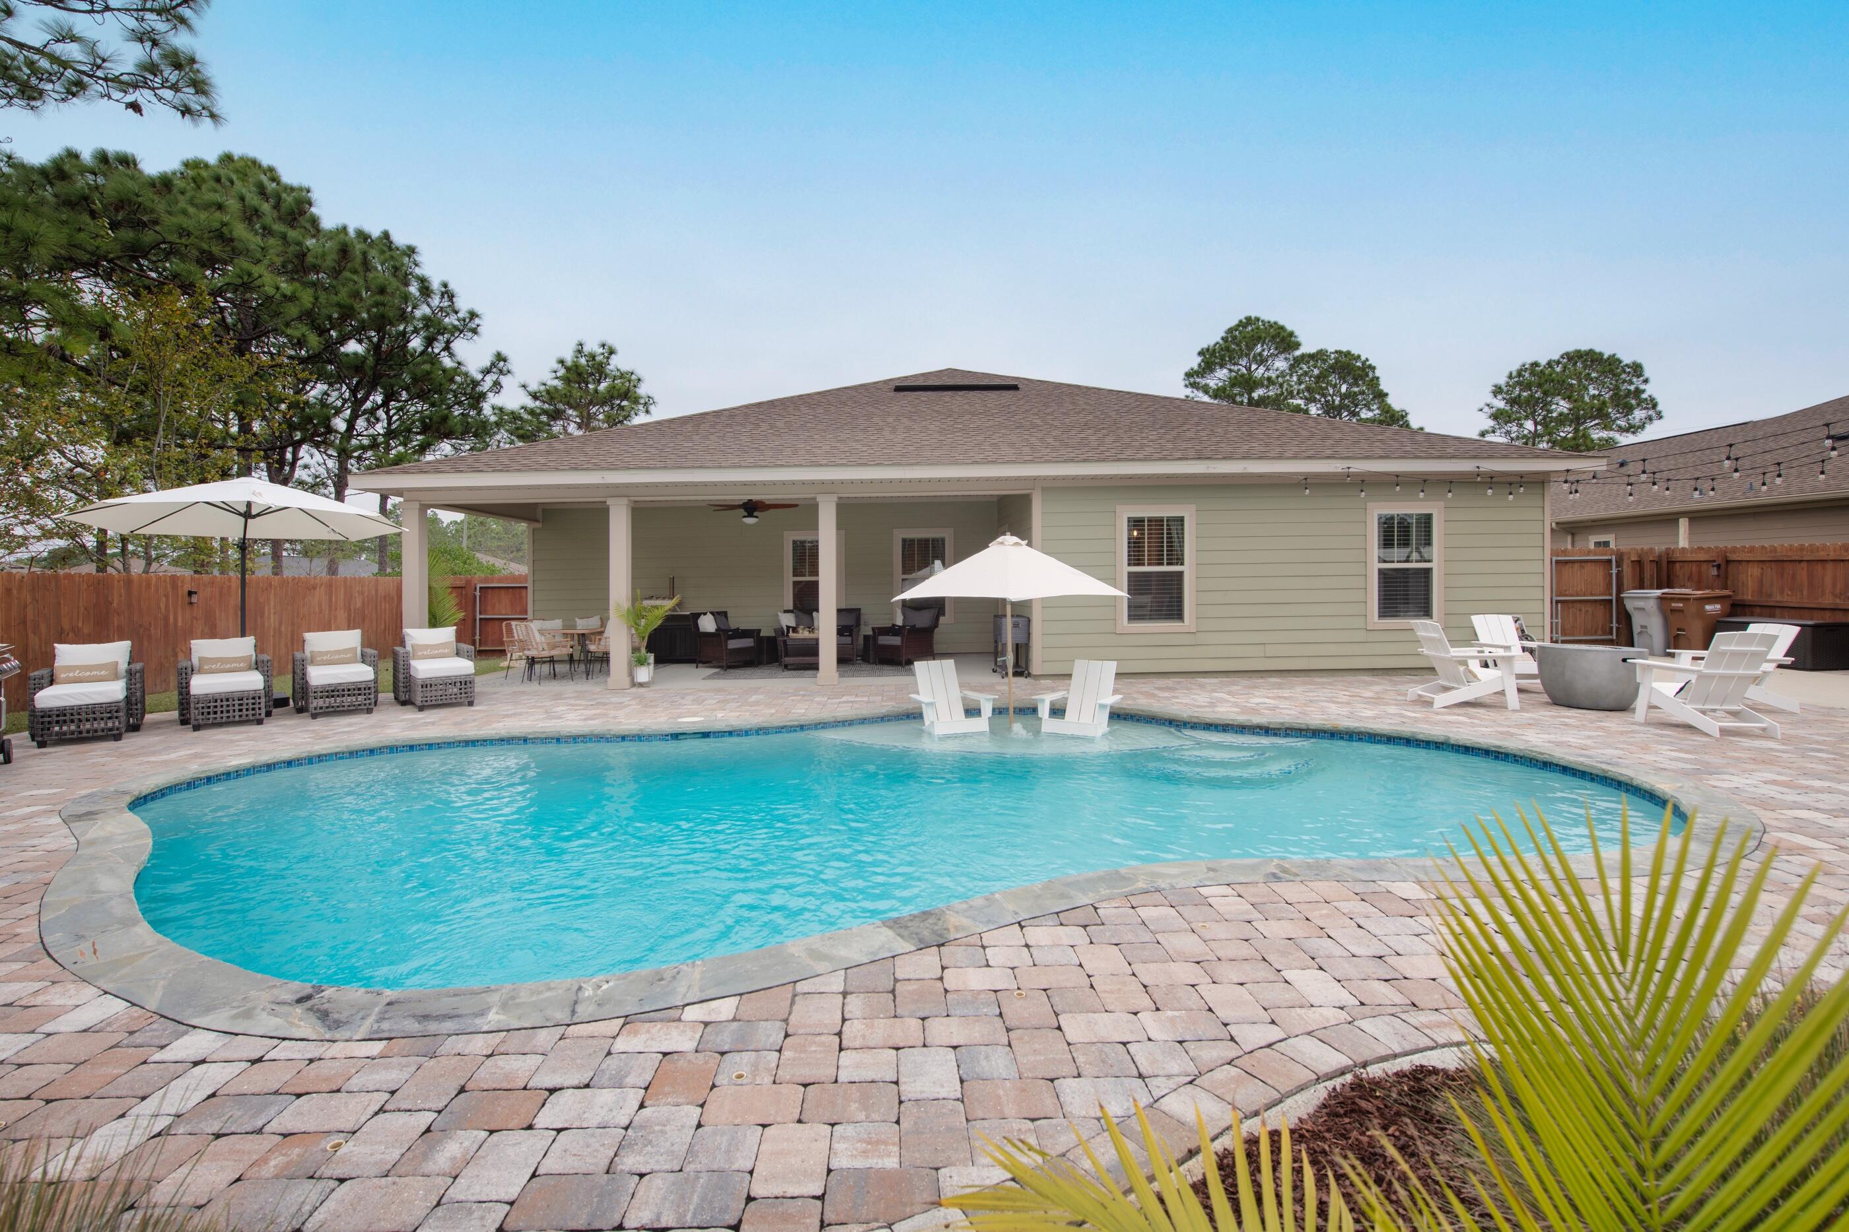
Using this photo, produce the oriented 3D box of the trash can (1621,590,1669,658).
[{"bbox_3d":[11.900,0.095,12.550,0.750,1.070,0.660,-1,2,-23],"label":"trash can"}]

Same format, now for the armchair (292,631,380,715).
[{"bbox_3d":[-6.500,0.625,8.440,0.740,0.840,0.920,-2,3,-41],"label":"armchair"}]

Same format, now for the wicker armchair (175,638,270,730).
[{"bbox_3d":[-7.120,0.655,7.850,0.740,0.840,0.920,-2,3,-42],"label":"wicker armchair"}]

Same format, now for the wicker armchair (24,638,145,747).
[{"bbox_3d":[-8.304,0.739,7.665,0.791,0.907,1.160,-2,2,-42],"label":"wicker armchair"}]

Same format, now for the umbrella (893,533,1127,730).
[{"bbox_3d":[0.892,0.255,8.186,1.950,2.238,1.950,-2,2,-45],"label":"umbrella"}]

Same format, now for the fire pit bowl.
[{"bbox_3d":[6.660,0.610,7.660,0.860,0.580,0.860,-1,2,0],"label":"fire pit bowl"}]

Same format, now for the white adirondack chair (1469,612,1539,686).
[{"bbox_3d":[7.360,0.390,9.470,0.760,0.840,0.840,-1,2,0],"label":"white adirondack chair"}]

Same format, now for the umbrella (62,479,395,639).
[{"bbox_3d":[-8.120,-0.267,9.297,3.030,2.779,3.030,0,2,0],"label":"umbrella"}]

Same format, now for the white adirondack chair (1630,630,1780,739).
[{"bbox_3d":[7.203,0.592,7.106,0.730,0.922,0.923,0,2,6],"label":"white adirondack chair"}]

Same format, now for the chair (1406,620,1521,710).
[{"bbox_3d":[6.019,0.541,8.639,0.923,0.922,0.730,0,2,3],"label":"chair"}]

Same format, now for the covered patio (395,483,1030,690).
[{"bbox_3d":[-2.720,-0.470,12.000,8.500,2.600,3.600,-1,2,-2],"label":"covered patio"}]

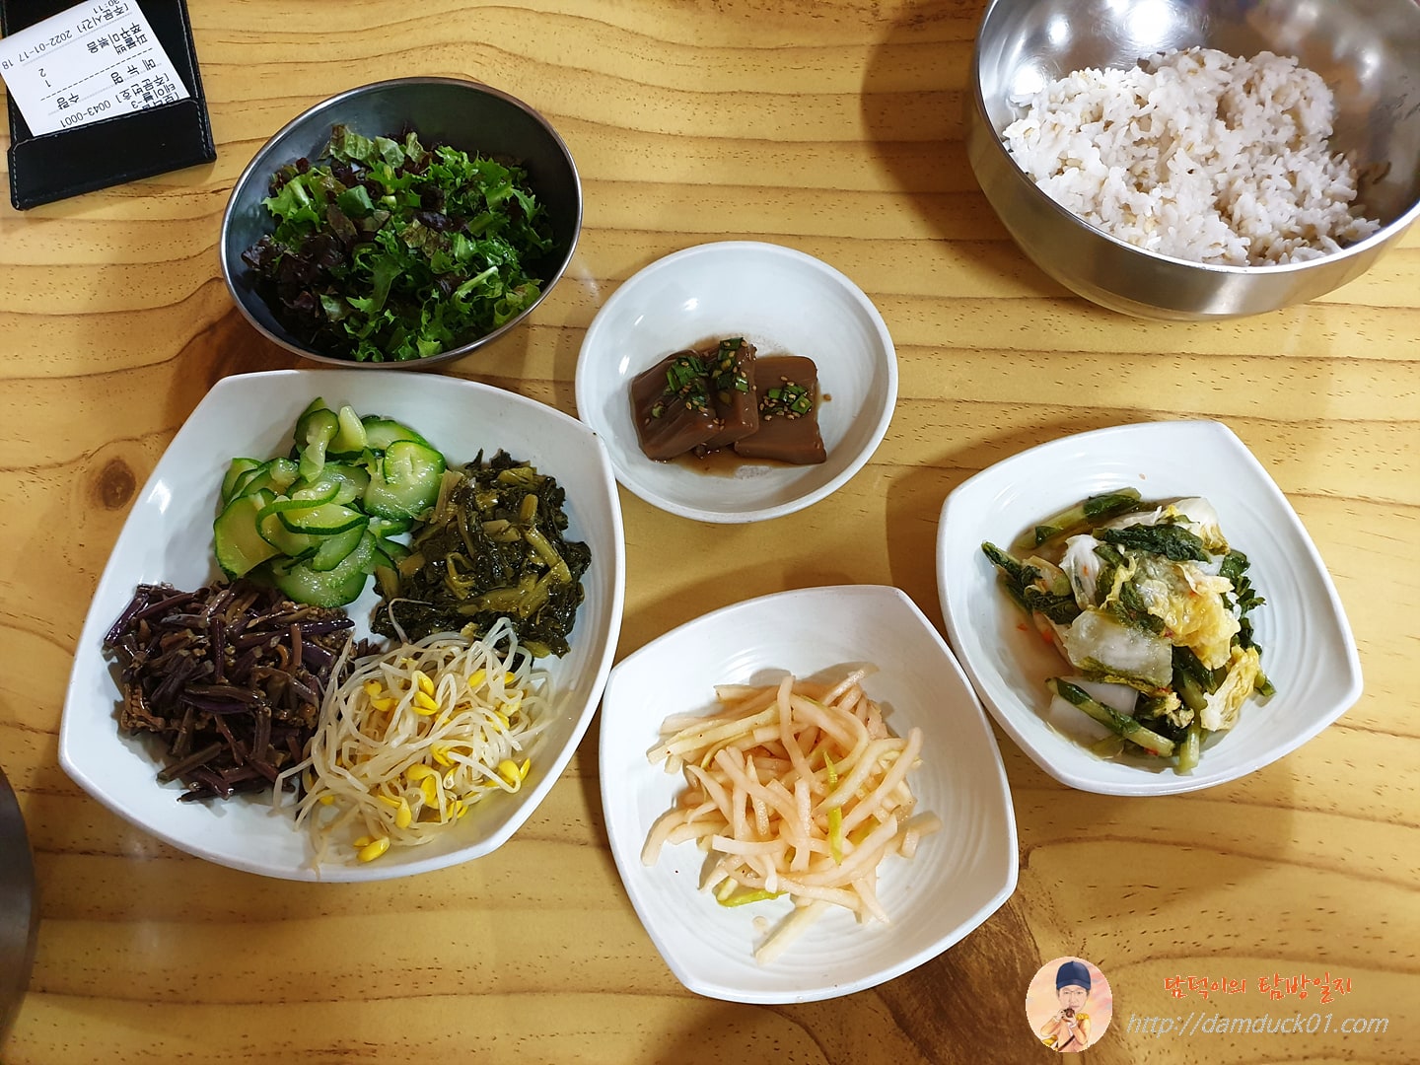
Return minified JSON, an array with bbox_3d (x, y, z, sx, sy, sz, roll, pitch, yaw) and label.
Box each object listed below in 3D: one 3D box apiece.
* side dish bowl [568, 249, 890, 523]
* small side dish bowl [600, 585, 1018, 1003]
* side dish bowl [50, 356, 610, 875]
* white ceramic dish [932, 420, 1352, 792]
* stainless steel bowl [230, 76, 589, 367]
[{"bbox_3d":[0.012,-0.061,0.469,0.137,0.033,0.137,-1,68,2],"label":"side dish bowl"},{"bbox_3d":[0.034,0.097,0.401,0.141,0.037,0.141,-20,68,-6],"label":"small side dish bowl"},{"bbox_3d":[-0.136,0.036,0.430,0.204,0.043,0.204,9,68,6],"label":"side dish bowl"},{"bbox_3d":[0.164,0.034,0.422,0.143,0.037,0.143,-19,68,-5],"label":"white ceramic dish"},{"bbox_3d":[-0.133,-0.130,0.491,0.157,0.056,0.157,-1,68,2],"label":"stainless steel bowl"}]

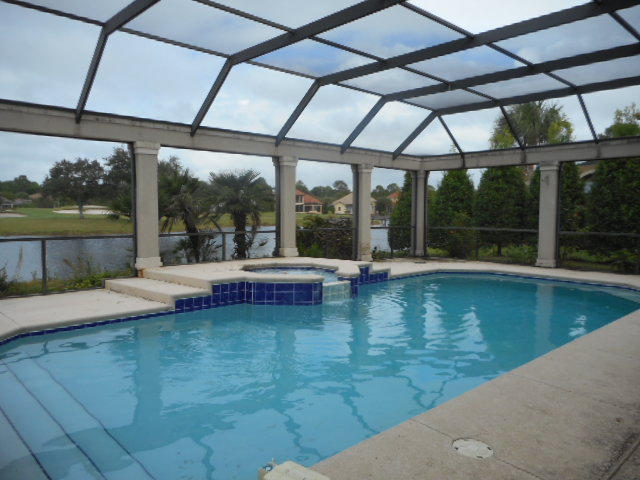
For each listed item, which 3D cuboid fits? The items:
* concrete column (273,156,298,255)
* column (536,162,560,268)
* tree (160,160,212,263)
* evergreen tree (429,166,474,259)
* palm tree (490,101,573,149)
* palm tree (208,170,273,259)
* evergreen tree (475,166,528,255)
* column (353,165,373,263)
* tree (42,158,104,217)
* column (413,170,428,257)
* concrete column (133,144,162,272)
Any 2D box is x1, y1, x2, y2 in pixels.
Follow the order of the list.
[{"bbox_3d":[-0.815,-0.776,11.091,0.430,2.300,0.430,-3,5,-42],"label":"concrete column"},{"bbox_3d":[5.815,-0.623,11.703,0.430,2.610,0.430,-3,5,-42],"label":"column"},{"bbox_3d":[-3.461,-0.419,11.824,1.600,3.070,1.600,-1,4,-16],"label":"tree"},{"bbox_3d":[4.873,-1.136,16.495,1.700,3.260,1.700,1,4,16],"label":"evergreen tree"},{"bbox_3d":[9.388,-3.055,20.385,3.600,6.520,3.600,2,4,24],"label":"palm tree"},{"bbox_3d":[-2.251,-0.427,12.626,1.750,2.990,1.750,0,4,-10],"label":"palm tree"},{"bbox_3d":[6.015,-1.113,15.391,1.900,3.270,1.900,2,4,21],"label":"evergreen tree"},{"bbox_3d":[1.173,-0.724,12.879,0.430,2.600,0.430,-3,5,-42],"label":"column"},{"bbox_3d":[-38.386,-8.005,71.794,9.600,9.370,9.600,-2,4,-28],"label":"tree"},{"bbox_3d":[3.163,-0.832,14.658,0.430,2.640,0.430,-3,5,-42],"label":"column"},{"bbox_3d":[-3.336,-0.645,8.838,0.430,2.310,0.430,-3,5,-42],"label":"concrete column"}]

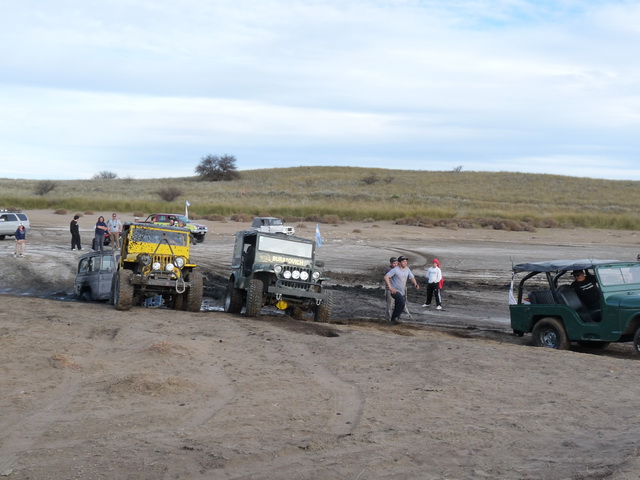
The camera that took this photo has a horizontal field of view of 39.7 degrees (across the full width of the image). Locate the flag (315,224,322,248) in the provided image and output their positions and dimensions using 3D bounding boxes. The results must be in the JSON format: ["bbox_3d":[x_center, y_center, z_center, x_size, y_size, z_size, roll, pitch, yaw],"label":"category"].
[{"bbox_3d":[-0.023,-0.080,20.300,0.160,0.550,0.100,-7,4,0],"label":"flag"}]

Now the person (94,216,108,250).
[{"bbox_3d":[-10.463,-0.335,42.500,0.580,1.660,0.400,-1,4,-20],"label":"person"}]

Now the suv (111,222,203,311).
[{"bbox_3d":[-3.832,0.633,20.800,1.750,1.900,3.350,4,-1,-17],"label":"suv"}]

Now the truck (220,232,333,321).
[{"bbox_3d":[-1.016,0.808,20.500,1.730,1.870,3.400,6,-2,-20],"label":"truck"}]

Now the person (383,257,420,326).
[{"bbox_3d":[1.984,1.217,21.600,0.750,1.680,0.550,-3,5,-35],"label":"person"}]

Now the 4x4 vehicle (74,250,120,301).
[{"bbox_3d":[-5.595,1.159,25.400,1.650,1.750,3.500,-3,1,-36],"label":"4x4 vehicle"}]

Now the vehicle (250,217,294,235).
[{"bbox_3d":[-3.310,-0.789,62.500,3.400,1.700,1.550,3,5,35],"label":"vehicle"}]

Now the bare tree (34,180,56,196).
[{"bbox_3d":[-40.208,-7.544,130.000,2.900,2.300,2.800,0,4,0],"label":"bare tree"}]

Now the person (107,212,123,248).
[{"bbox_3d":[-9.826,-0.407,42.500,0.620,1.760,0.350,-1,4,-14],"label":"person"}]

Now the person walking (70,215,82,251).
[{"bbox_3d":[-11.591,-0.357,42.300,0.450,1.720,0.480,1,4,18],"label":"person walking"}]

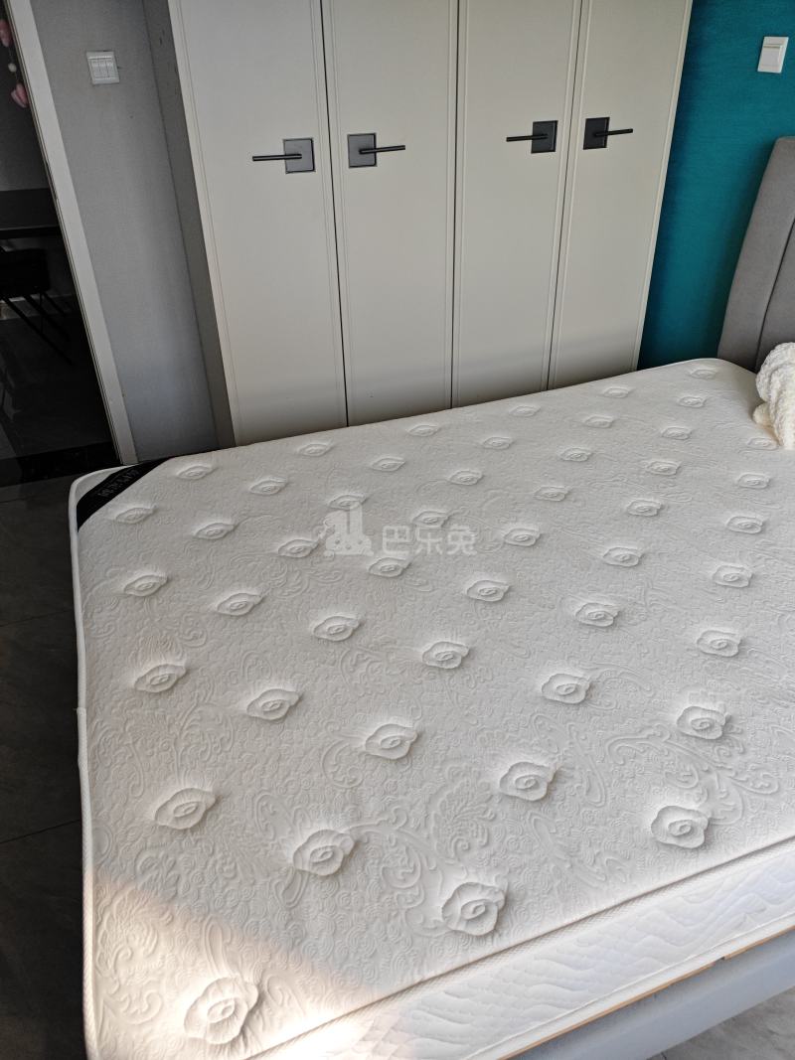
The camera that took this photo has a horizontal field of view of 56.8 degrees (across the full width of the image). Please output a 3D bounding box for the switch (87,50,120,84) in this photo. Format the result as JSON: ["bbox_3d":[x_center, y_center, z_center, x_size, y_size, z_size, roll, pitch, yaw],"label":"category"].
[{"bbox_3d":[-0.951,-1.494,2.377,0.086,0.086,0.012,-12,33,-17],"label":"switch"}]

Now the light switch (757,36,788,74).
[{"bbox_3d":[1.079,-1.360,2.105,0.012,0.086,0.086,-12,33,-17],"label":"light switch"}]

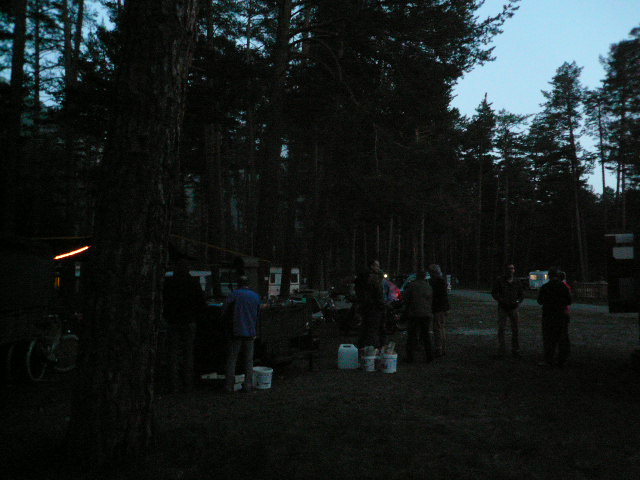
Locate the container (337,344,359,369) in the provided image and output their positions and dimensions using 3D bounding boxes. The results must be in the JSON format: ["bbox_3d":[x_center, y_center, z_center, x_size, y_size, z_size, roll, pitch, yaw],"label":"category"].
[{"bbox_3d":[0.466,1.927,8.550,0.325,0.395,0.220,0,-4,-3],"label":"container"}]

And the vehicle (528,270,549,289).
[{"bbox_3d":[28.238,5.074,66.000,2.200,2.450,4.800,-3,-5,37],"label":"vehicle"}]

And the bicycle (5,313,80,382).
[{"bbox_3d":[-4.200,1.635,8.050,0.580,1.030,1.750,0,-4,-7],"label":"bicycle"}]

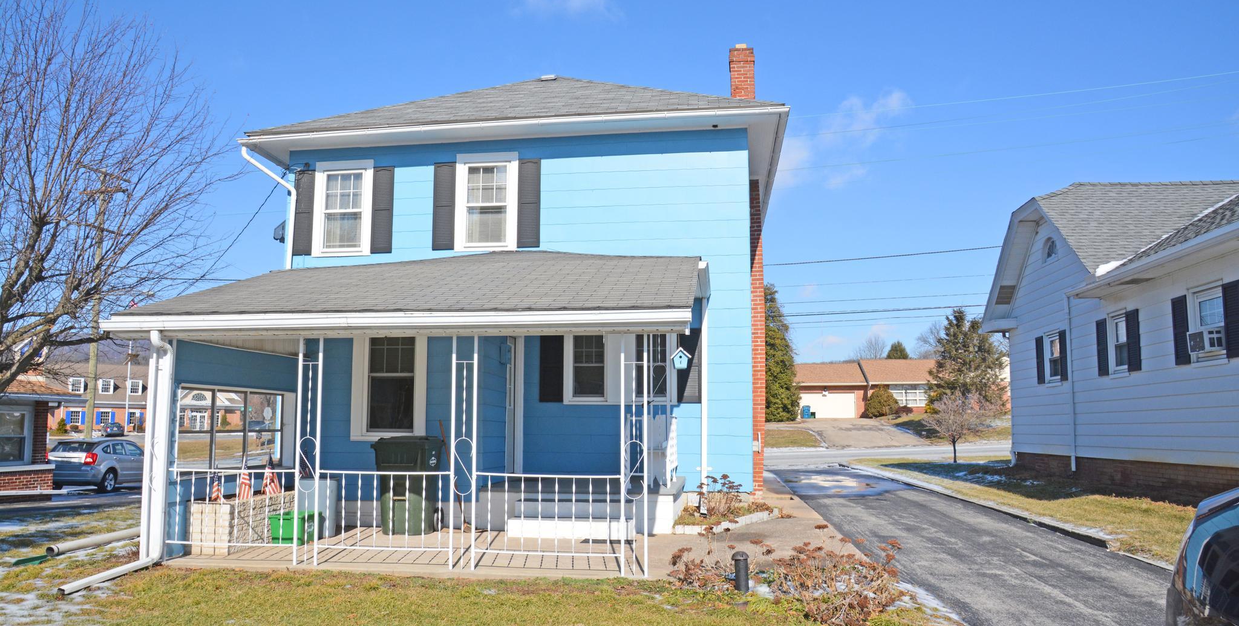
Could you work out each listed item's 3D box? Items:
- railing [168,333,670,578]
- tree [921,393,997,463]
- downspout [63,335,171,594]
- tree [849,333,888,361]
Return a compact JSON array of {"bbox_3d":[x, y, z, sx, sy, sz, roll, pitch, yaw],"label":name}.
[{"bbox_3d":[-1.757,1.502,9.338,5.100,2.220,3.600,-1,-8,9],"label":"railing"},{"bbox_3d":[11.106,3.751,27.000,2.400,2.300,2.350,-1,-8,9],"label":"tree"},{"bbox_3d":[-4.308,1.199,7.205,0.170,2.220,1.140,-1,-8,9],"label":"downspout"},{"bbox_3d":[29.328,7.051,97.000,6.000,9.500,6.000,-1,-8,9],"label":"tree"}]

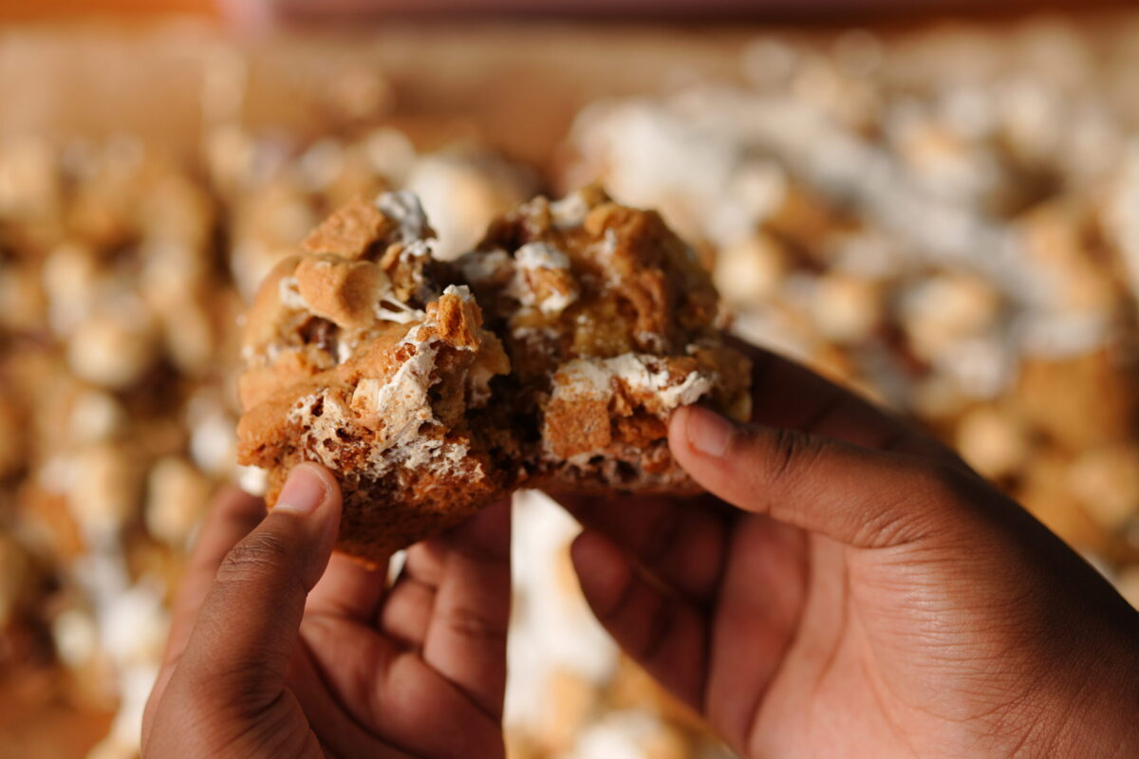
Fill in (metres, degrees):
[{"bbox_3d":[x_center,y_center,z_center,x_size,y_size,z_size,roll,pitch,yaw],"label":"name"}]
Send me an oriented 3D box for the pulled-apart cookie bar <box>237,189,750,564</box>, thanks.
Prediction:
[{"bbox_3d":[-0.018,-0.001,0.632,0.117,0.052,0.074,0,40,0],"label":"pulled-apart cookie bar"}]

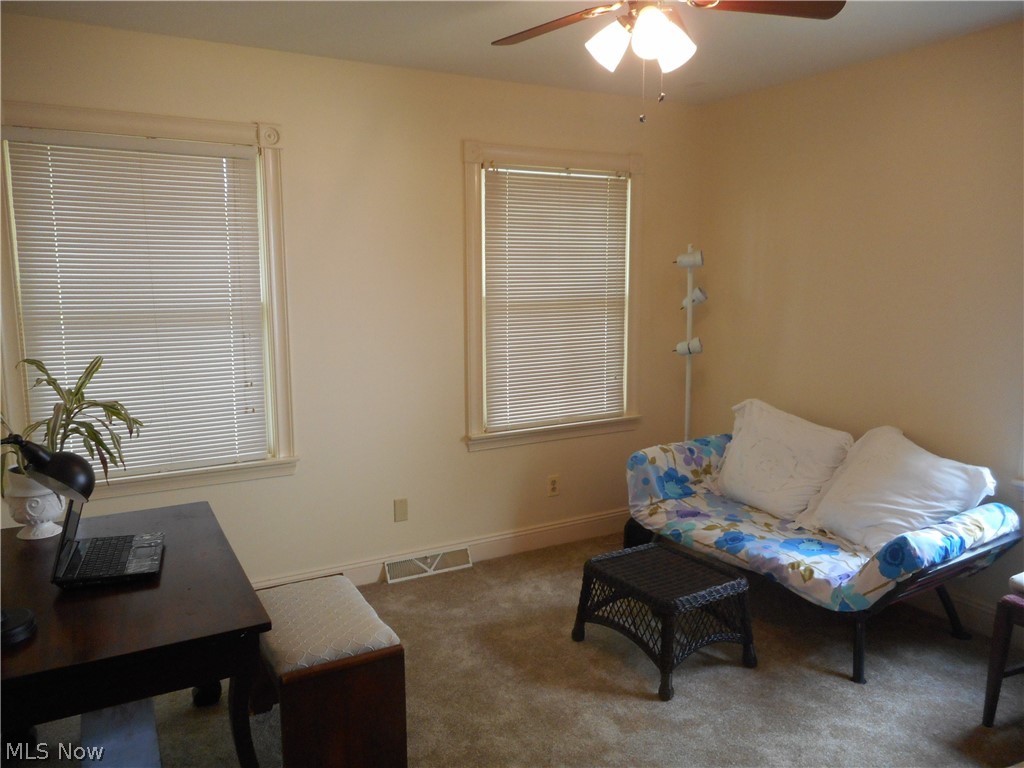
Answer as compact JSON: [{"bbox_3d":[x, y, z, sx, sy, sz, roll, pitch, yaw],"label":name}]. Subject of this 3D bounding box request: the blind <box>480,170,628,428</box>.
[{"bbox_3d":[0.253,-0.446,3.914,0.875,1.326,0.045,-5,10,-28],"label":"blind"}]

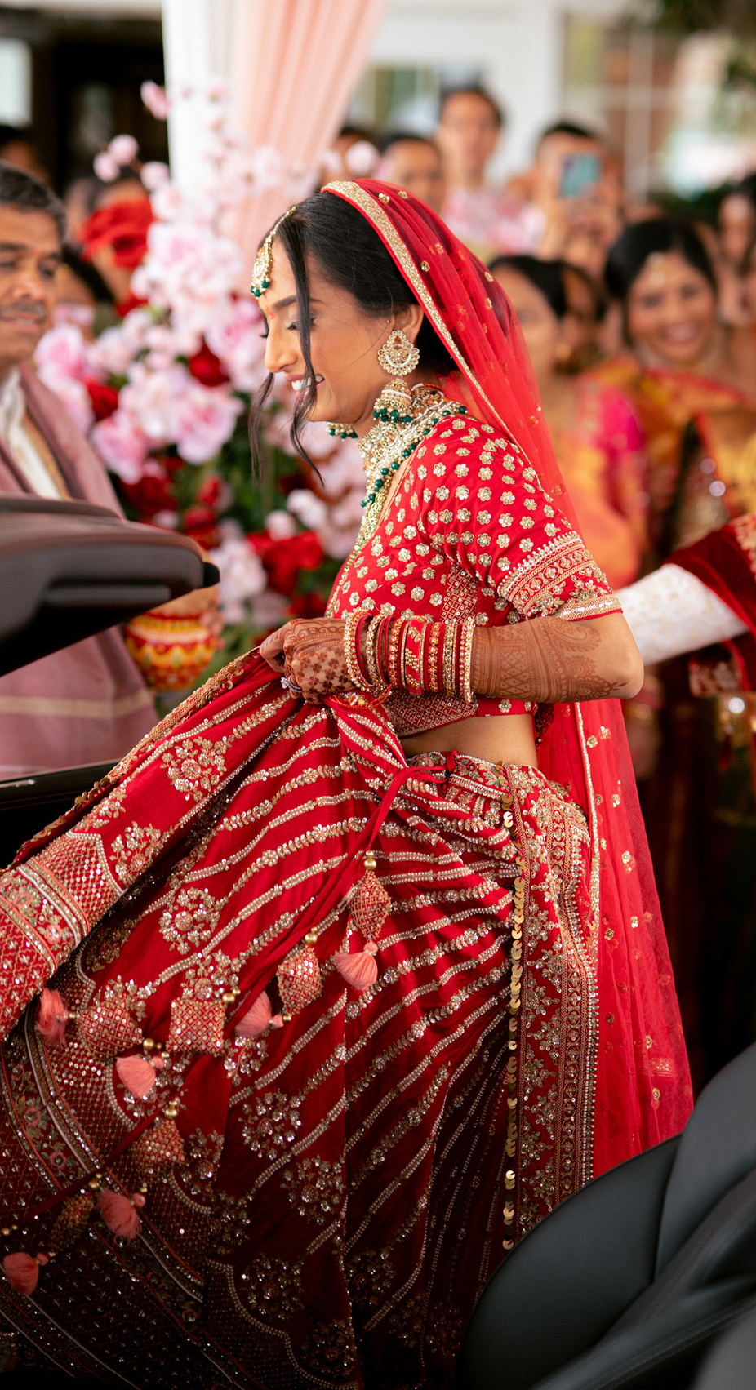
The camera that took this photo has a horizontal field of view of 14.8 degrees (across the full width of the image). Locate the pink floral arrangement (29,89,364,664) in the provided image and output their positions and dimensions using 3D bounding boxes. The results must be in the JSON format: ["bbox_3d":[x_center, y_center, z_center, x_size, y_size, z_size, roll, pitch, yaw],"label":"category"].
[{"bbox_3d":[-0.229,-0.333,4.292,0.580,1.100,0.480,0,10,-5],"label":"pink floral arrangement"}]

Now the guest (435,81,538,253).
[{"bbox_3d":[0.243,-0.673,7.548,0.480,1.780,0.320,1,10,5],"label":"guest"}]

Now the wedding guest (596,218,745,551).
[{"bbox_3d":[0.459,0.026,4.783,0.470,1.600,0.340,2,10,10],"label":"wedding guest"}]

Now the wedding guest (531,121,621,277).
[{"bbox_3d":[0.441,-0.465,6.868,0.500,1.750,0.450,2,10,8],"label":"wedding guest"}]

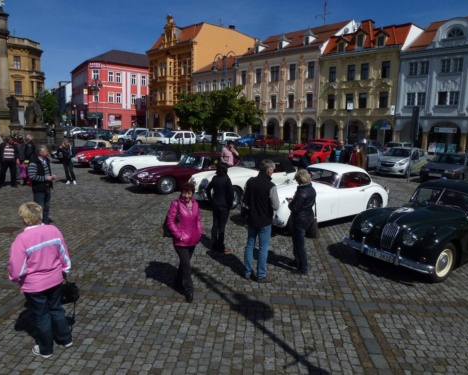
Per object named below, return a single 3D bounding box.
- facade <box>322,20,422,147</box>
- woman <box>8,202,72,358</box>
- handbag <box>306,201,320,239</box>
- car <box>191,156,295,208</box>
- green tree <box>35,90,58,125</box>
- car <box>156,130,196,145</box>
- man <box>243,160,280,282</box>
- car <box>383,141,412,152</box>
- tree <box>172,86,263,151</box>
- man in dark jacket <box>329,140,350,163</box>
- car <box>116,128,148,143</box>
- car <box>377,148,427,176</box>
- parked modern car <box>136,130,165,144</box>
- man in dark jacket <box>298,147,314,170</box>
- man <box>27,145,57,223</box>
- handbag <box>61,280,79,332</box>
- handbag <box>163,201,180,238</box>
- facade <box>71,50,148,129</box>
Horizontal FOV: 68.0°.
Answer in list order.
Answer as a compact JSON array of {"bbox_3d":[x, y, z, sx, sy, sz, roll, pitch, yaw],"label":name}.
[{"bbox_3d":[20.355,-14.995,52.114,11.200,16.800,9.000,9,12,39],"label":"facade"},{"bbox_3d":[-1.912,0.917,3.447,0.570,1.555,0.420,-7,14,-40],"label":"woman"},{"bbox_3d":[1.310,0.547,5.750,0.280,0.580,0.140,7,11,30],"label":"handbag"},{"bbox_3d":[0.845,-0.286,10.832,4.480,1.370,1.640,-6,13,-34],"label":"car"},{"bbox_3d":[-25.674,-10.296,47.505,3.400,6.000,3.400,2,10,0],"label":"green tree"},{"bbox_3d":[-5.872,-5.325,36.676,3.800,1.500,1.650,-7,13,-41],"label":"car"},{"bbox_3d":[0.405,0.508,5.148,0.400,1.852,0.530,-8,14,-41],"label":"man"},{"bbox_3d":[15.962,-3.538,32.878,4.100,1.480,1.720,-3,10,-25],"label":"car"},{"bbox_3d":[-1.415,-5.971,29.846,7.400,5.500,7.000,2,10,0],"label":"tree"},{"bbox_3d":[4.730,-1.205,15.712,0.580,1.773,0.360,7,11,26],"label":"man in dark jacket"},{"bbox_3d":[-12.092,-6.375,41.856,4.200,1.750,1.750,-4,11,-31],"label":"car"},{"bbox_3d":[9.461,-1.654,19.475,1.600,1.520,3.650,10,13,42],"label":"car"},{"bbox_3d":[-8.778,-5.358,37.476,4.050,1.400,1.620,1,10,-1],"label":"parked modern car"},{"bbox_3d":[2.263,-0.354,10.576,0.520,1.665,0.450,-6,13,-36],"label":"man in dark jacket"},{"bbox_3d":[-4.364,-0.073,7.882,0.420,1.777,0.520,8,12,31],"label":"man"},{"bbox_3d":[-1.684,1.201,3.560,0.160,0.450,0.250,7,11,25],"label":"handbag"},{"bbox_3d":[-0.833,0.430,4.656,0.140,0.440,0.300,-3,11,-25],"label":"handbag"},{"bbox_3d":[-28.457,-20.919,79.173,13.806,16.000,19.000,-6,13,-37],"label":"facade"}]

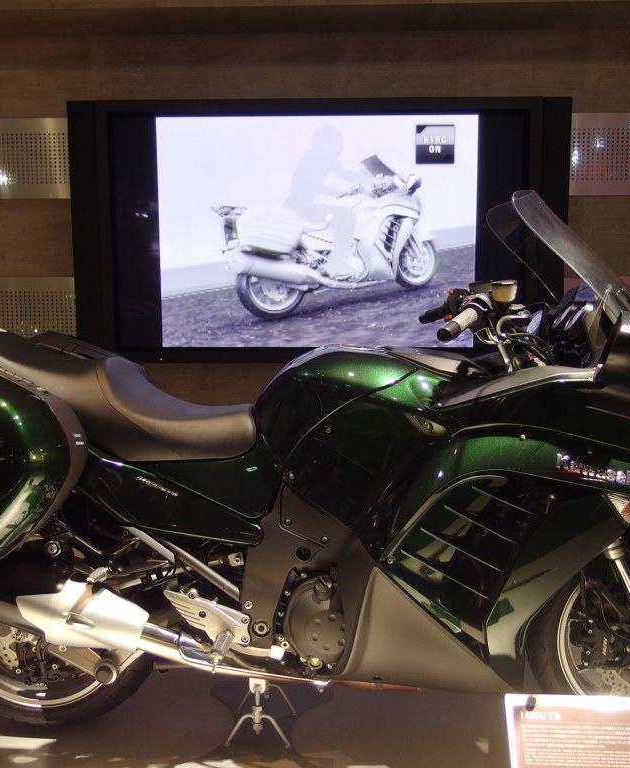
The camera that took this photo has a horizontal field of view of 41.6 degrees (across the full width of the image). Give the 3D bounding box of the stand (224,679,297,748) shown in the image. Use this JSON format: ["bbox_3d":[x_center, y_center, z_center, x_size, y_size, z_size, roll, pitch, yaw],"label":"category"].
[{"bbox_3d":[-0.142,0.839,2.169,0.175,0.140,0.175,0,7,5],"label":"stand"}]

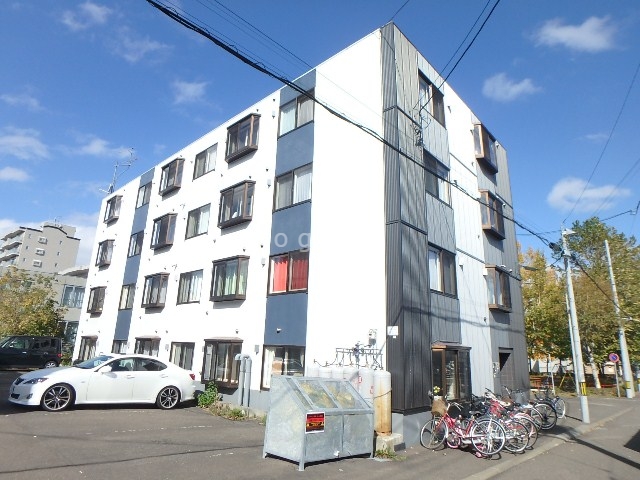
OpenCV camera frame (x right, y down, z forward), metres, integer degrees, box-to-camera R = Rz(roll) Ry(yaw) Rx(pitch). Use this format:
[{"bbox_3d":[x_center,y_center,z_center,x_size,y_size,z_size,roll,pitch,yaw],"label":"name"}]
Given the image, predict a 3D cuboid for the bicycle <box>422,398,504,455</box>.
[{"bbox_3d":[2.835,3.815,8.034,1.740,1.040,0.560,-3,-16,18],"label":"bicycle"}]

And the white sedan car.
[{"bbox_3d":[-5.758,3.952,10.909,4.580,1.420,1.795,20,-24,-41],"label":"white sedan car"}]

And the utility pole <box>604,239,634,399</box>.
[{"bbox_3d":[15.829,4.023,20.797,0.340,8.329,0.340,-12,-21,41],"label":"utility pole"}]

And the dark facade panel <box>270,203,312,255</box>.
[{"bbox_3d":[-0.916,-0.298,12.251,1.750,1.450,0.100,-12,-21,41],"label":"dark facade panel"}]

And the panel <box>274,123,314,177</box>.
[{"bbox_3d":[-0.830,-2.982,12.927,1.742,1.445,0.100,-12,-21,41],"label":"panel"}]

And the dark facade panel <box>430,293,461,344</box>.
[{"bbox_3d":[3.278,2.070,10.030,0.080,1.177,1.691,-12,-21,41],"label":"dark facade panel"}]

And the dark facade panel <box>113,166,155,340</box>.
[{"bbox_3d":[-9.016,0.547,18.994,1.588,8.530,0.100,-12,-21,41],"label":"dark facade panel"}]

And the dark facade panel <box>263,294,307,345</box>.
[{"bbox_3d":[-0.994,2.367,11.421,1.760,1.455,0.100,-12,-21,41],"label":"dark facade panel"}]

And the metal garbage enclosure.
[{"bbox_3d":[0.049,3.123,6.824,0.907,1.271,1.713,-14,-25,43],"label":"metal garbage enclosure"}]

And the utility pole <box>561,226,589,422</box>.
[{"bbox_3d":[8.384,2.608,12.864,0.280,6.313,0.280,-12,-21,41],"label":"utility pole"}]

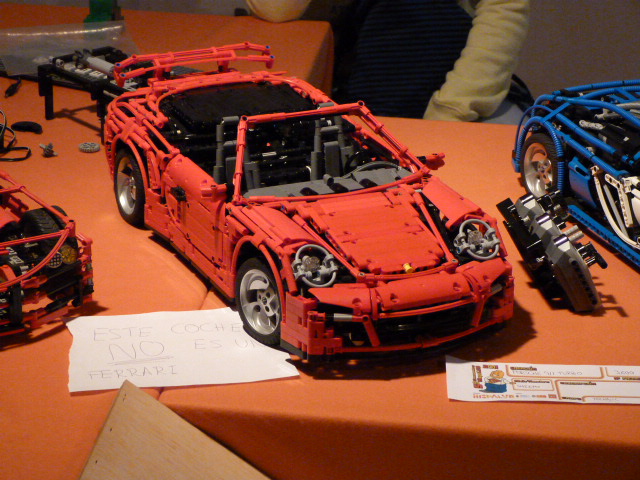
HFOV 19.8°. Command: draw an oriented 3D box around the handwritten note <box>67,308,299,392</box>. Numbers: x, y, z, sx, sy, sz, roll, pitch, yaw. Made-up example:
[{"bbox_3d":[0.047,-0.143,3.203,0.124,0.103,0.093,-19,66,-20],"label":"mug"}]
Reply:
[{"bbox_3d":[-0.129,0.093,1.630,0.198,0.006,0.151,-3,22,-11],"label":"handwritten note"}]

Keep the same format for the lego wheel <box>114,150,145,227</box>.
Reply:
[{"bbox_3d":[-0.185,-0.056,1.913,0.038,0.082,0.082,-9,23,-25],"label":"lego wheel"}]

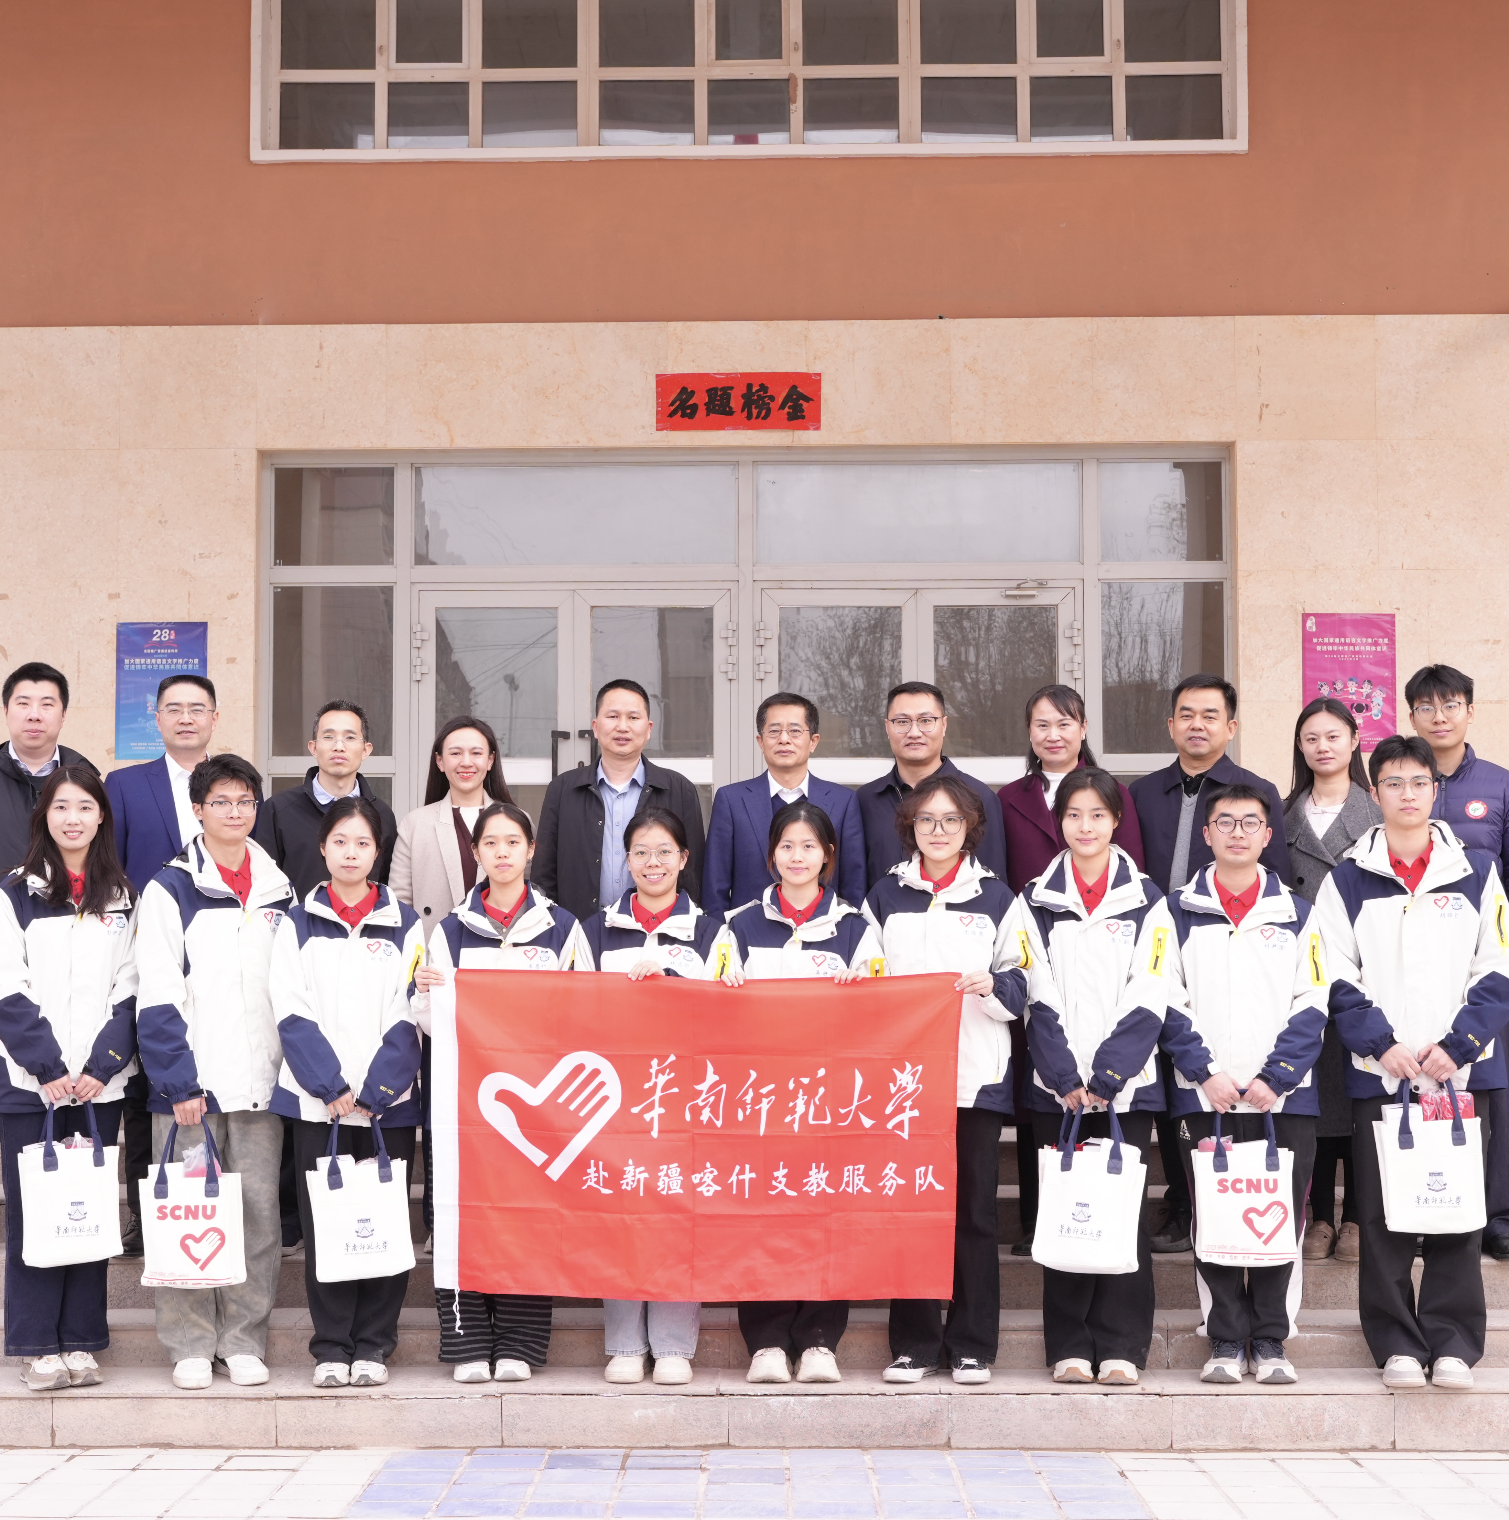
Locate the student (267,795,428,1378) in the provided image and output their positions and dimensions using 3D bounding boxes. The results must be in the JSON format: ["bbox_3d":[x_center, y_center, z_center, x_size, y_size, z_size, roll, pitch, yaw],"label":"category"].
[{"bbox_3d":[-1.149,0.919,7.302,0.430,1.631,0.320,1,-4,-9],"label":"student"}]

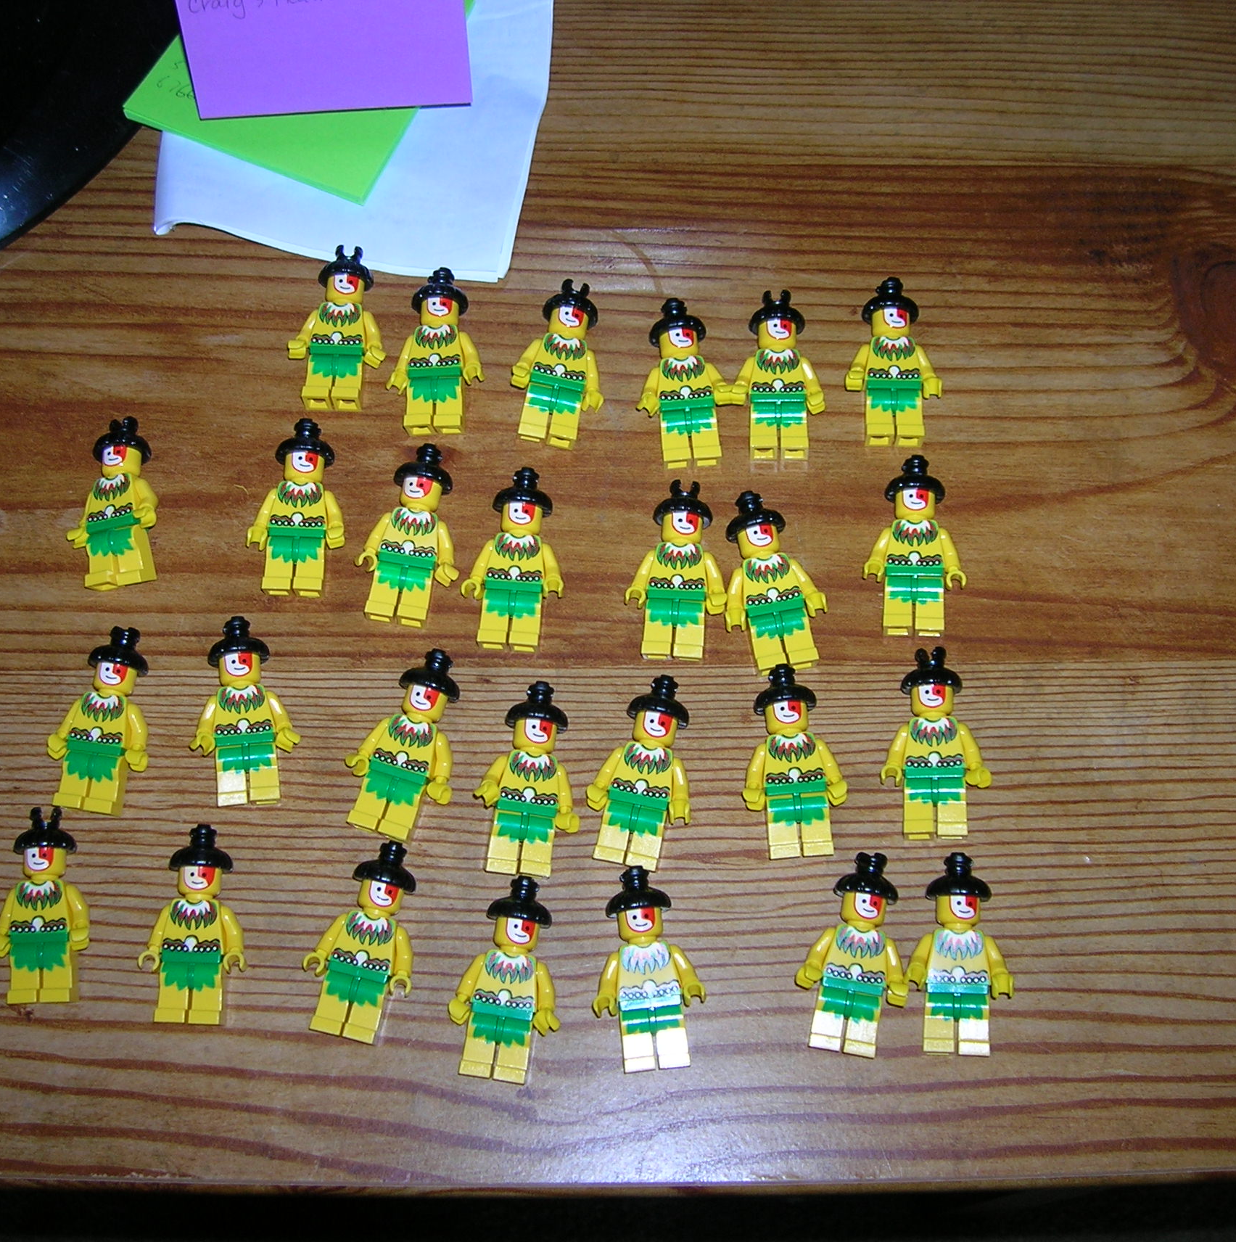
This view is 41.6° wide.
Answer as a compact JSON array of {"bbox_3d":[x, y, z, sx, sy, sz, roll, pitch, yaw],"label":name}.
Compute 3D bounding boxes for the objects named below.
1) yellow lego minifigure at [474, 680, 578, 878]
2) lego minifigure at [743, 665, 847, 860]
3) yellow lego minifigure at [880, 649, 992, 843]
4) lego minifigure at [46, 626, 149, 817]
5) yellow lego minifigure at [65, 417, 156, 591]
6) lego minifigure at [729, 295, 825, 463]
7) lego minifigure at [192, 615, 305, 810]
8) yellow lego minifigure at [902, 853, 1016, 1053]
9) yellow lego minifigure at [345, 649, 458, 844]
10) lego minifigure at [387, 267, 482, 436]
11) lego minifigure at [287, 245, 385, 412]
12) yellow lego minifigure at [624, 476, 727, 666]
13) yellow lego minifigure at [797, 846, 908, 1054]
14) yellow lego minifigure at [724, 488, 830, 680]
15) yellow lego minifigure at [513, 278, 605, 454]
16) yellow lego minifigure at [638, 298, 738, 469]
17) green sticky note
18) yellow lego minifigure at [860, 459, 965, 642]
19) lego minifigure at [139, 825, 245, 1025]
[{"bbox_3d":[-0.022,0.038,0.403,0.027,0.015,0.048,5,76,3],"label":"yellow lego minifigure"},{"bbox_3d":[0.043,0.035,0.409,0.026,0.015,0.048,-5,78,1],"label":"lego minifigure"},{"bbox_3d":[0.079,0.030,0.403,0.027,0.015,0.048,2,76,2],"label":"yellow lego minifigure"},{"bbox_3d":[-0.129,0.025,0.416,0.026,0.015,0.048,7,78,4],"label":"lego minifigure"},{"bbox_3d":[-0.133,-0.032,0.435,0.024,0.015,0.048,-3,78,11],"label":"yellow lego minifigure"},{"bbox_3d":[0.043,-0.067,0.435,0.024,0.015,0.048,0,76,2],"label":"lego minifigure"},{"bbox_3d":[-0.096,0.023,0.416,0.027,0.015,0.049,-3,78,-14],"label":"lego minifigure"},{"bbox_3d":[0.081,0.079,0.387,0.025,0.015,0.048,4,76,3],"label":"yellow lego minifigure"},{"bbox_3d":[-0.051,0.030,0.406,0.028,0.015,0.047,16,79,8],"label":"yellow lego minifigure"},{"bbox_3d":[-0.049,-0.074,0.440,0.026,0.015,0.048,0,76,2],"label":"lego minifigure"},{"bbox_3d":[-0.076,-0.081,0.443,0.027,0.015,0.048,2,76,2],"label":"lego minifigure"},{"bbox_3d":[0.016,-0.014,0.419,0.026,0.015,0.048,4,76,3],"label":"yellow lego minifigure"},{"bbox_3d":[0.058,0.080,0.393,0.026,0.015,0.048,8,78,11],"label":"yellow lego minifigure"},{"bbox_3d":[0.039,-0.010,0.420,0.026,0.015,0.047,-11,76,-2],"label":"yellow lego minifigure"},{"bbox_3d":[-0.015,-0.071,0.446,0.026,0.015,0.048,8,79,4],"label":"yellow lego minifigure"},{"bbox_3d":[0.017,-0.065,0.444,0.026,0.015,0.048,-4,78,-4],"label":"yellow lego minifigure"},{"bbox_3d":[-0.091,-0.166,0.475,0.076,0.004,0.076,23,74,9],"label":"green sticky note"},{"bbox_3d":[0.077,-0.020,0.423,0.026,0.015,0.047,3,75,3],"label":"yellow lego minifigure"},{"bbox_3d":[-0.102,0.073,0.393,0.026,0.015,0.047,0,76,2],"label":"lego minifigure"}]

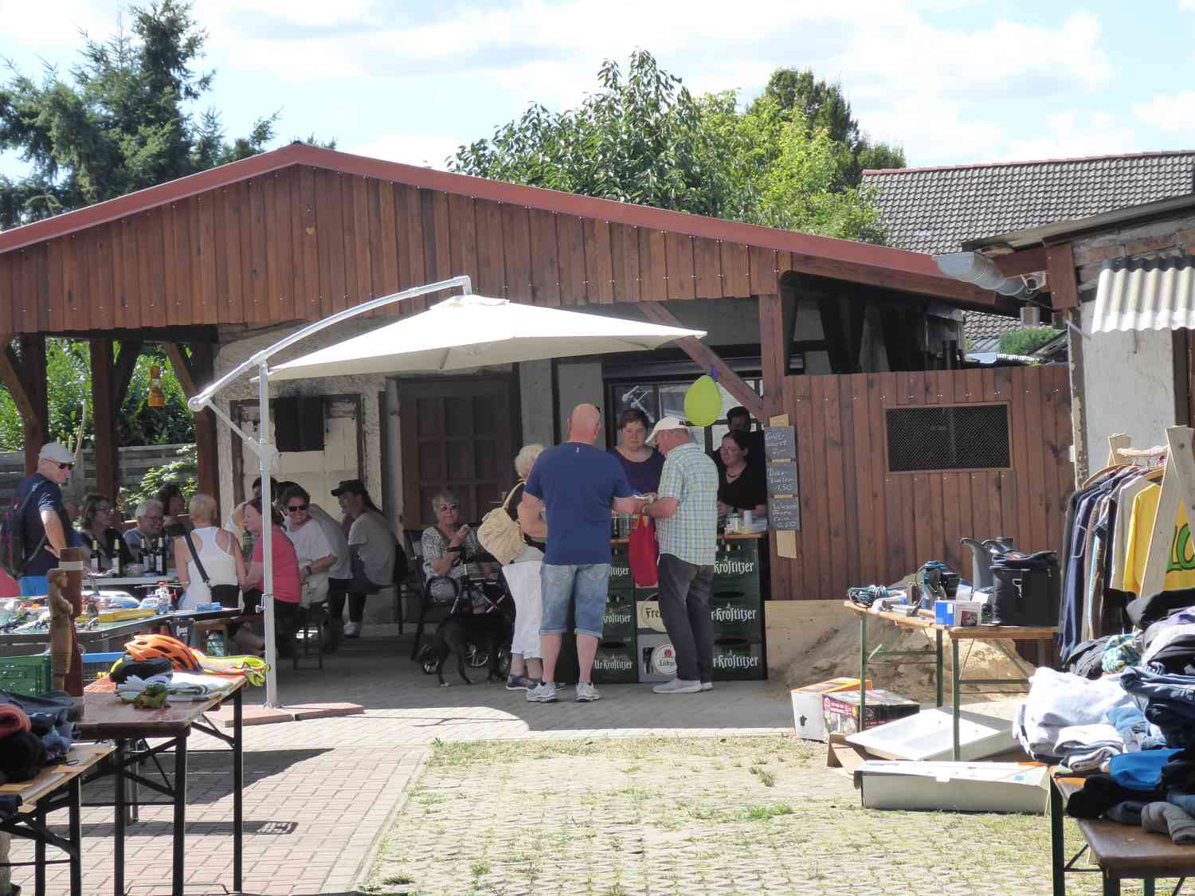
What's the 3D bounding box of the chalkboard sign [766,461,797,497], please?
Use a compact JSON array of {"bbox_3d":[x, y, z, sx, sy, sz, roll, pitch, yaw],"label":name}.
[{"bbox_3d":[1.180,0.192,20.050,0.200,0.215,0.015,-2,1,9],"label":"chalkboard sign"}]

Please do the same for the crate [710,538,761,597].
[{"bbox_3d":[0.793,0.686,19.150,0.400,0.290,0.300,-2,1,1],"label":"crate"}]

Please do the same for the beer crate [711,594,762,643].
[{"bbox_3d":[0.862,1.085,20.250,0.400,0.300,0.300,-1,1,0],"label":"beer crate"}]

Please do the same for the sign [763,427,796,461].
[{"bbox_3d":[1.168,-0.032,20.050,0.200,0.215,0.015,-2,1,9],"label":"sign"}]

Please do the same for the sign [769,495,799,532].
[{"bbox_3d":[1.150,0.402,19.300,0.183,0.208,0.020,-2,1,0],"label":"sign"}]

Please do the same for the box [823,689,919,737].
[{"bbox_3d":[1.452,1.455,16.620,0.345,0.240,0.550,-1,1,-15],"label":"box"}]

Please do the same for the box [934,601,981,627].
[{"bbox_3d":[1.655,0.763,14.500,0.140,0.112,0.150,-2,1,-27],"label":"box"}]

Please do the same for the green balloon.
[{"bbox_3d":[0.646,-0.292,19.250,0.225,0.310,0.225,-2,1,0],"label":"green balloon"}]

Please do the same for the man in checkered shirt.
[{"bbox_3d":[0.519,0.655,19.500,0.420,1.700,0.500,-1,1,32],"label":"man in checkered shirt"}]

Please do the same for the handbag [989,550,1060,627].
[{"bbox_3d":[1.878,0.615,13.750,0.280,0.330,0.210,-2,1,-3],"label":"handbag"}]

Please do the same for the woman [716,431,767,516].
[{"bbox_3d":[0.901,0.649,19.750,0.480,1.530,0.400,-2,1,12],"label":"woman"}]

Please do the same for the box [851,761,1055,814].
[{"bbox_3d":[1.600,1.515,14.060,0.830,0.165,0.390,-1,1,12],"label":"box"}]

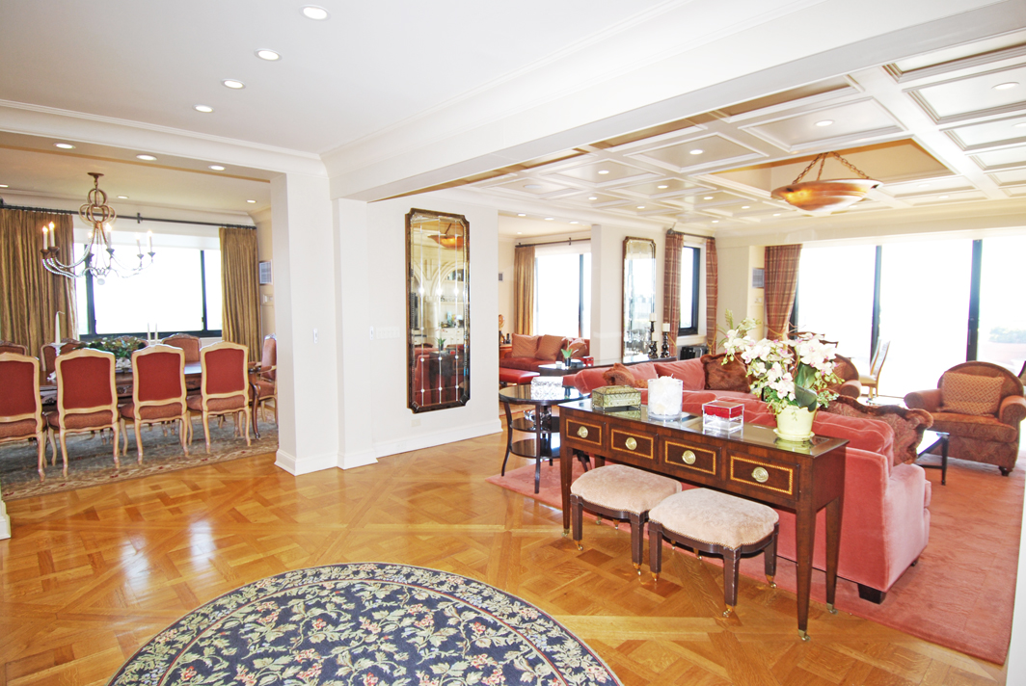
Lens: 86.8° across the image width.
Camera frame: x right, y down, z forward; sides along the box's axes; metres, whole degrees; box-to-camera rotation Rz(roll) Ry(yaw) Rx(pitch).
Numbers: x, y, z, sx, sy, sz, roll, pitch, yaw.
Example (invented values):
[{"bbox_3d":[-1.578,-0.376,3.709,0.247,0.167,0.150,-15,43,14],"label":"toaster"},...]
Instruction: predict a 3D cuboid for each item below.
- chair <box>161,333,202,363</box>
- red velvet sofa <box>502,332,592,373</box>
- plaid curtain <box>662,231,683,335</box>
[{"bbox_3d":[-3.776,0.465,6.285,0.530,1.100,0.630,-4,6,-42],"label":"chair"},{"bbox_3d":[0.636,0.359,9.419,0.920,0.842,2.200,-4,6,-42],"label":"red velvet sofa"},{"bbox_3d":[2.479,-0.404,8.460,0.499,2.527,0.150,-4,6,-42],"label":"plaid curtain"}]

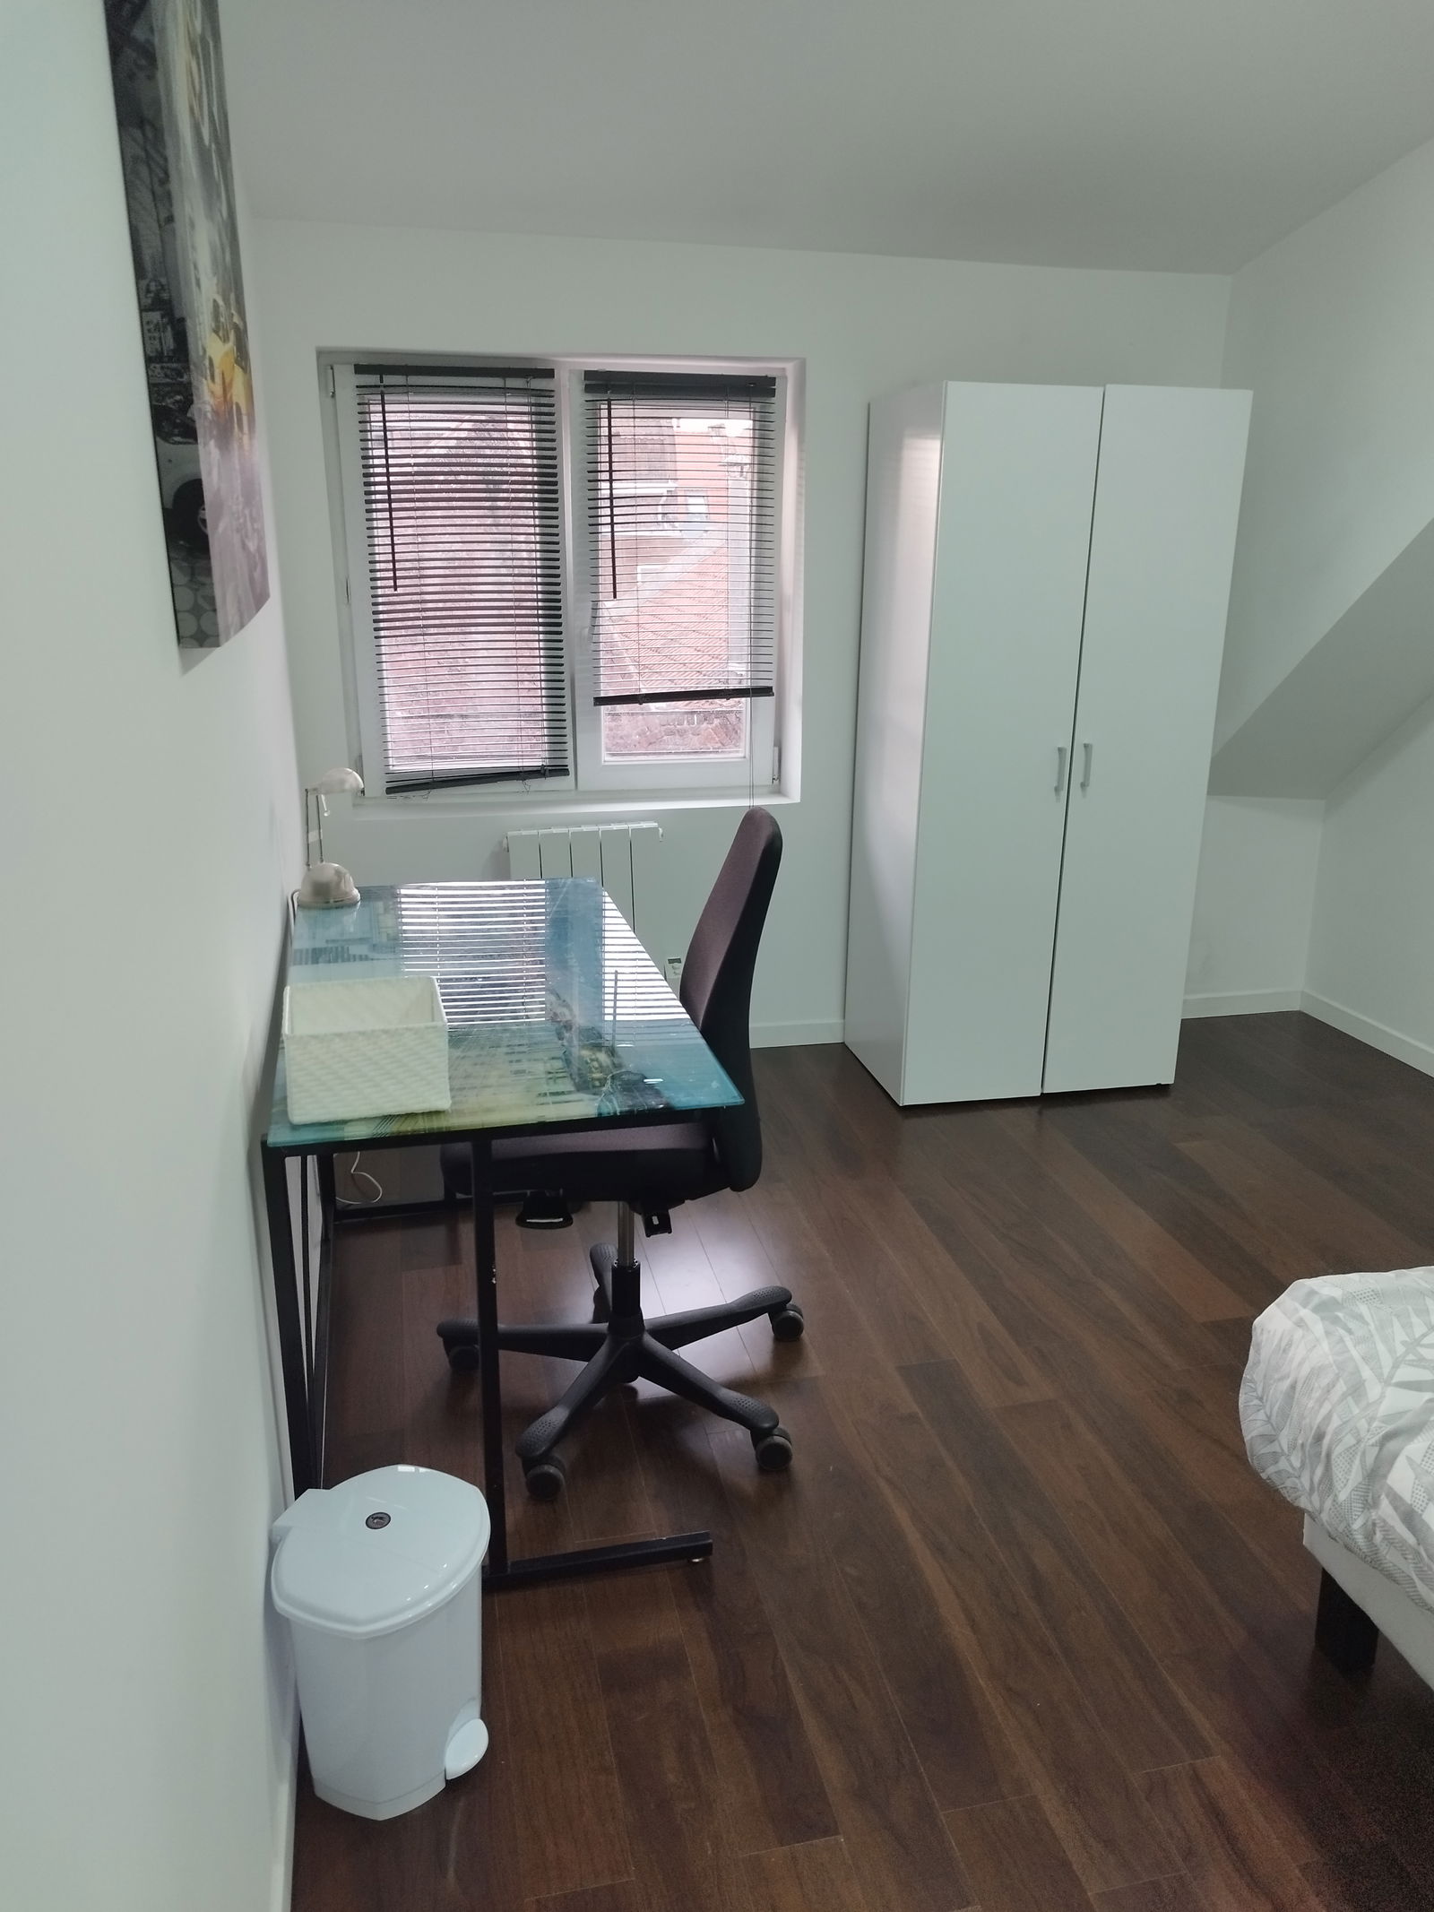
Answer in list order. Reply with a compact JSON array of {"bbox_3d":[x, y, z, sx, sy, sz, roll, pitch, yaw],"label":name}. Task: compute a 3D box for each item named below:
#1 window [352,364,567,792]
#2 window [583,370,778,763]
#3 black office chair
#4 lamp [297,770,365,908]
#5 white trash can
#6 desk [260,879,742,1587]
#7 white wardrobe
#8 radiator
[{"bbox_3d":[-0.645,-0.950,3.575,0.530,1.070,0.080,-4,18,-13],"label":"window"},{"bbox_3d":[-0.086,-1.019,3.694,0.520,1.010,0.080,-4,18,-13],"label":"window"},{"bbox_3d":[-0.133,0.263,2.293,0.650,1.035,0.650,-2,17,-6],"label":"black office chair"},{"bbox_3d":[-0.762,-0.237,2.718,0.145,0.275,0.120,-4,18,-13],"label":"lamp"},{"bbox_3d":[-0.394,0.833,1.649,0.250,0.320,0.250,7,18,19],"label":"white trash can"},{"bbox_3d":[-0.404,0.383,2.410,0.615,0.733,1.225,-4,18,-13],"label":"desk"},{"bbox_3d":[0.815,-0.532,3.657,0.790,1.765,0.545,-4,18,-13],"label":"white wardrobe"},{"bbox_3d":[-0.346,-0.064,3.748,0.460,0.590,0.110,-4,18,-13],"label":"radiator"}]

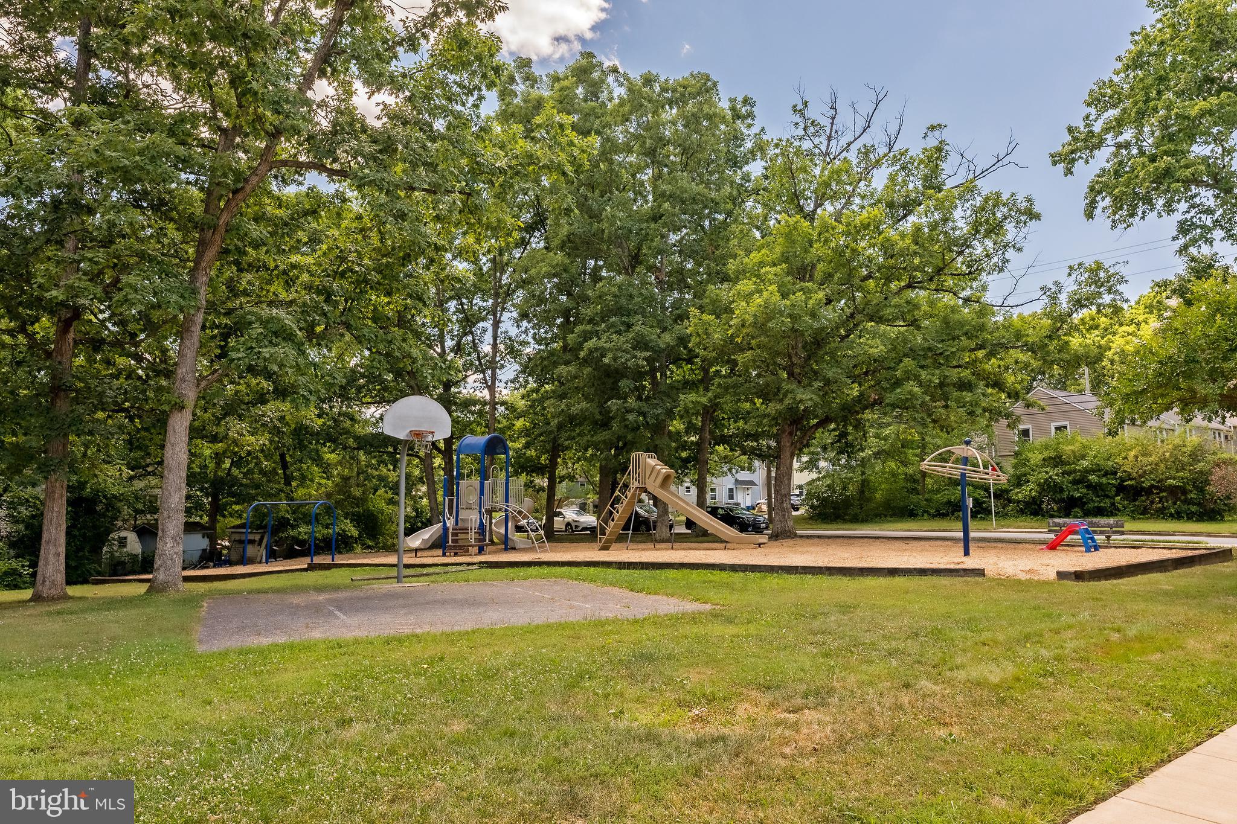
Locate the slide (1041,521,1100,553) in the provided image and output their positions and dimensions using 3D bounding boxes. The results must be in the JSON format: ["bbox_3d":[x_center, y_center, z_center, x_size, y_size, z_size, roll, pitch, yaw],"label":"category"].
[{"bbox_3d":[13.095,3.586,23.800,0.600,0.910,1.420,5,-8,-37],"label":"slide"}]

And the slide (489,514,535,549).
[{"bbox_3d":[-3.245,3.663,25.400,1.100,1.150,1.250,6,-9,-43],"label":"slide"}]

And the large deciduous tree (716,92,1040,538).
[{"bbox_3d":[10.929,-4.347,34.733,13.200,19.340,12.000,0,-7,0],"label":"large deciduous tree"}]

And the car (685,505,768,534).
[{"bbox_3d":[5.999,5.895,45.500,4.400,1.530,1.790,-6,-9,43],"label":"car"}]

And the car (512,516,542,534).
[{"bbox_3d":[-6.967,7.820,58.000,1.800,1.450,4.500,6,-9,-43],"label":"car"}]

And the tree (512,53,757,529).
[{"bbox_3d":[0.713,-5.554,36.886,10.300,22.340,10.000,0,-7,0],"label":"tree"}]

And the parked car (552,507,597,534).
[{"bbox_3d":[-2.753,7.123,54.000,1.810,1.560,4.400,5,-8,-35],"label":"parked car"}]

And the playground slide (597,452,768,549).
[{"bbox_3d":[1.784,2.587,23.600,4.900,2.850,0.800,-3,-7,26],"label":"playground slide"}]

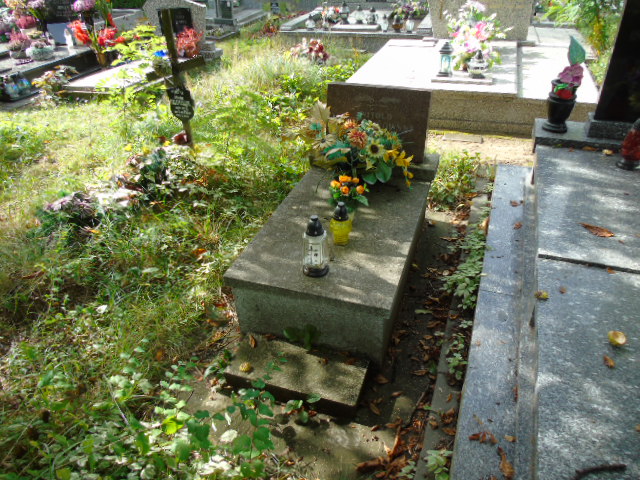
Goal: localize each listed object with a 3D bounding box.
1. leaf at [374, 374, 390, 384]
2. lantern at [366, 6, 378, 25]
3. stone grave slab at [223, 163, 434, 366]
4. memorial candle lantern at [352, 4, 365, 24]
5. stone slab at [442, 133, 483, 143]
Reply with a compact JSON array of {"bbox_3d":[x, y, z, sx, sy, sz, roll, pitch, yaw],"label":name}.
[{"bbox_3d":[0.268,0.592,1.968,0.058,0.015,0.036,7,35,13],"label":"leaf"},{"bbox_3d":[0.831,-3.550,7.307,0.173,0.242,0.173,9,35,16],"label":"lantern"},{"bbox_3d":[0.112,0.052,2.227,0.675,0.325,1.003,10,37,18],"label":"stone grave slab"},{"bbox_3d":[0.629,-3.572,7.324,0.154,0.270,0.154,9,35,16],"label":"memorial candle lantern"},{"bbox_3d":[1.136,-0.810,3.671,0.285,0.032,0.120,11,39,18],"label":"stone slab"}]

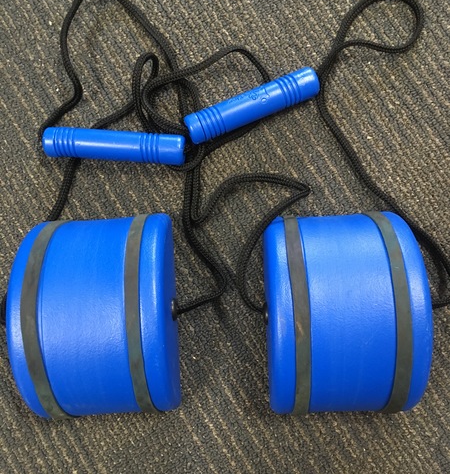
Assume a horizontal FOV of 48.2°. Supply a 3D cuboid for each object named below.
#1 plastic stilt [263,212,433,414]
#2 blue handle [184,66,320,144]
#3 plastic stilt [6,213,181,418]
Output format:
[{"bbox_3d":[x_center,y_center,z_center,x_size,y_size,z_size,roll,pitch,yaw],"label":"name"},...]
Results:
[{"bbox_3d":[0.090,0.058,0.382,0.114,0.074,0.160,-2,84,1],"label":"plastic stilt"},{"bbox_3d":[0.023,-0.110,0.420,0.119,0.025,0.025,-22,84,2],"label":"blue handle"},{"bbox_3d":[-0.100,0.061,0.387,0.114,0.074,0.160,-4,84,1],"label":"plastic stilt"}]

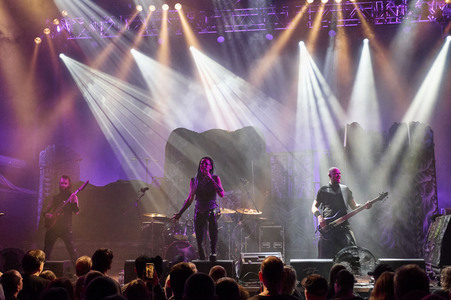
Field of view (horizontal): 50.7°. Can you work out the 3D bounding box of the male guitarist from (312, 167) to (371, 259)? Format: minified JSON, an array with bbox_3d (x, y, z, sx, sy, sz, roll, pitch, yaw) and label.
[{"bbox_3d":[1.716,1.104,7.100,0.750,1.720,0.520,3,-9,-16],"label":"male guitarist"}]

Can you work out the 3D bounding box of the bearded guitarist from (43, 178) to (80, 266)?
[{"bbox_3d":[-2.655,1.238,7.700,0.580,1.670,0.460,2,-9,-11],"label":"bearded guitarist"}]

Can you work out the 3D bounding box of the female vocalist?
[{"bbox_3d":[-0.426,0.914,7.500,0.800,1.640,0.450,1,-9,-6],"label":"female vocalist"}]

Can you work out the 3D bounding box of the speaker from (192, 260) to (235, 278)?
[{"bbox_3d":[-0.170,1.738,6.750,0.580,0.350,0.450,0,-9,0],"label":"speaker"}]

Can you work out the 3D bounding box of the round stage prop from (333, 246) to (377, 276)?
[{"bbox_3d":[1.783,1.549,6.550,0.570,0.460,0.280,0,-9,0],"label":"round stage prop"}]

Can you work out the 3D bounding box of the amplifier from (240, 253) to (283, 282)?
[{"bbox_3d":[0.500,1.672,6.800,0.620,0.400,0.420,0,-9,0],"label":"amplifier"}]

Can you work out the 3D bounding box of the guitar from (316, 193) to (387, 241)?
[{"bbox_3d":[1.857,0.943,6.900,1.200,0.340,0.100,-31,-2,2],"label":"guitar"}]

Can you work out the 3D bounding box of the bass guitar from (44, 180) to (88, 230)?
[{"bbox_3d":[-2.508,0.857,7.550,0.330,1.020,0.100,42,2,-7],"label":"bass guitar"}]

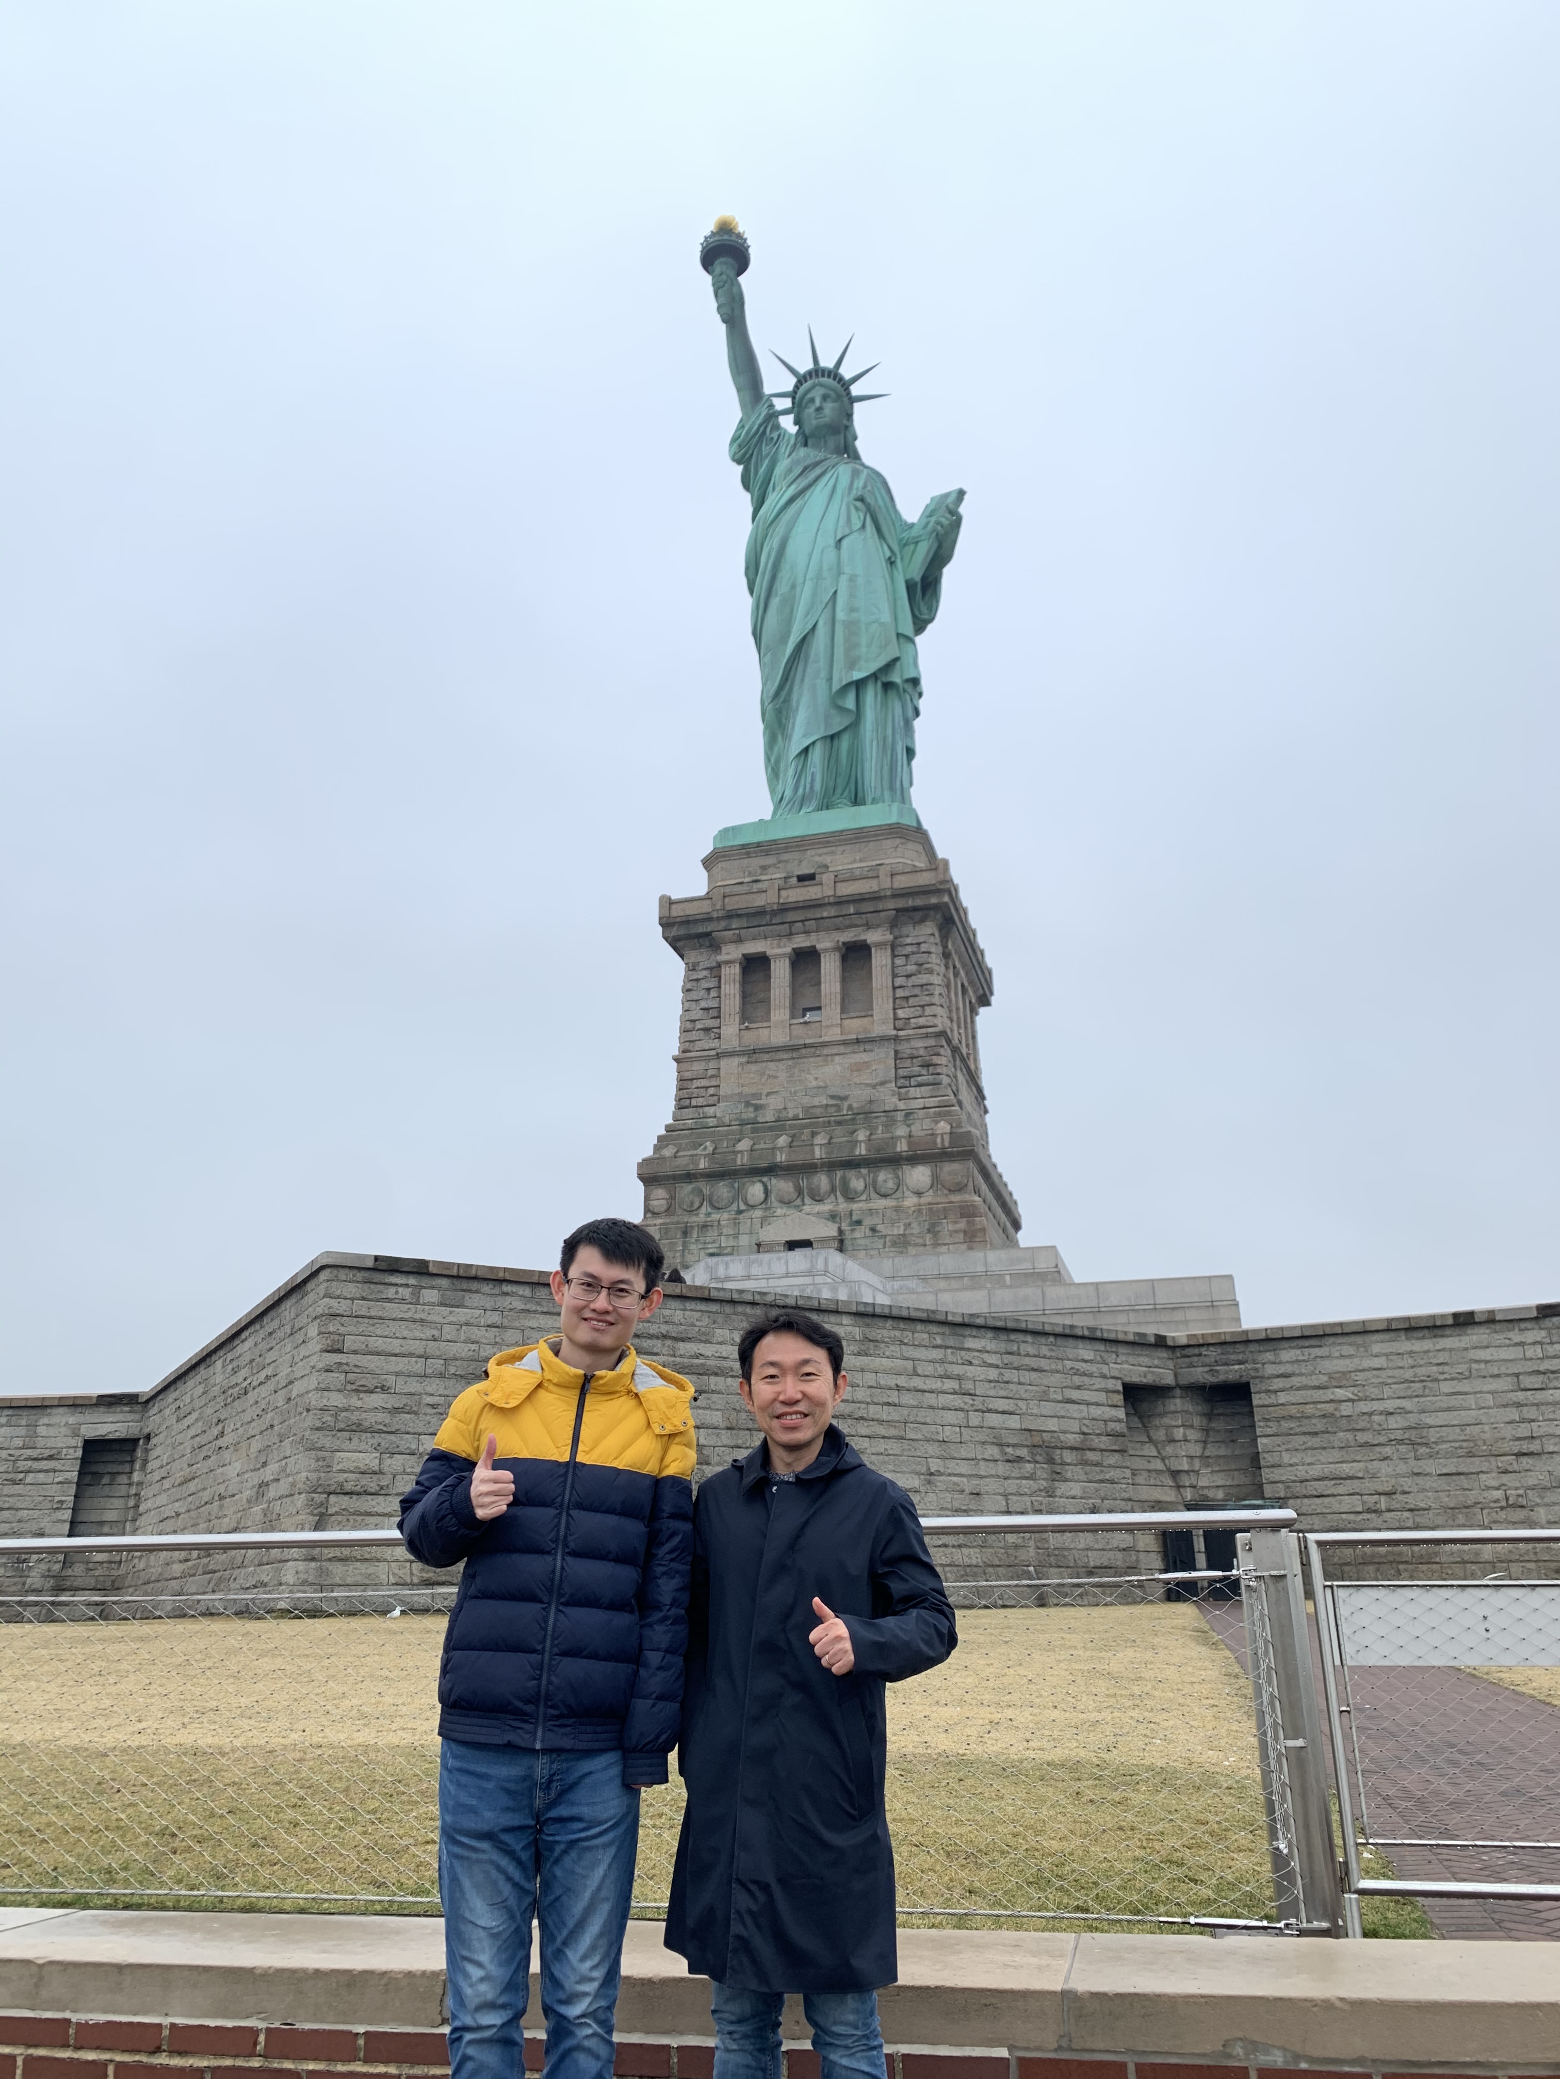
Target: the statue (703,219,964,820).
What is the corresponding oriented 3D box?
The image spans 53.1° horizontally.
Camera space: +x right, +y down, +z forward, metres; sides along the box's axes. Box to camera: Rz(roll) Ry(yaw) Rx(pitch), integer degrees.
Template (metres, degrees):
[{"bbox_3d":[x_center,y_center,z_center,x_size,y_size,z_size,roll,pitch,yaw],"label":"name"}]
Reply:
[{"bbox_3d":[3.487,-31.607,94.316,16.200,46.200,11.000,-6,-20,15],"label":"statue"}]

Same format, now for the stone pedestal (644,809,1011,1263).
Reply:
[{"bbox_3d":[3.169,3.121,82.802,17.900,26.300,17.900,-6,-20,15],"label":"stone pedestal"}]

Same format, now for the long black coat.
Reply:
[{"bbox_3d":[0.056,1.094,2.614,0.510,0.880,0.350,-4,-20,9],"label":"long black coat"}]

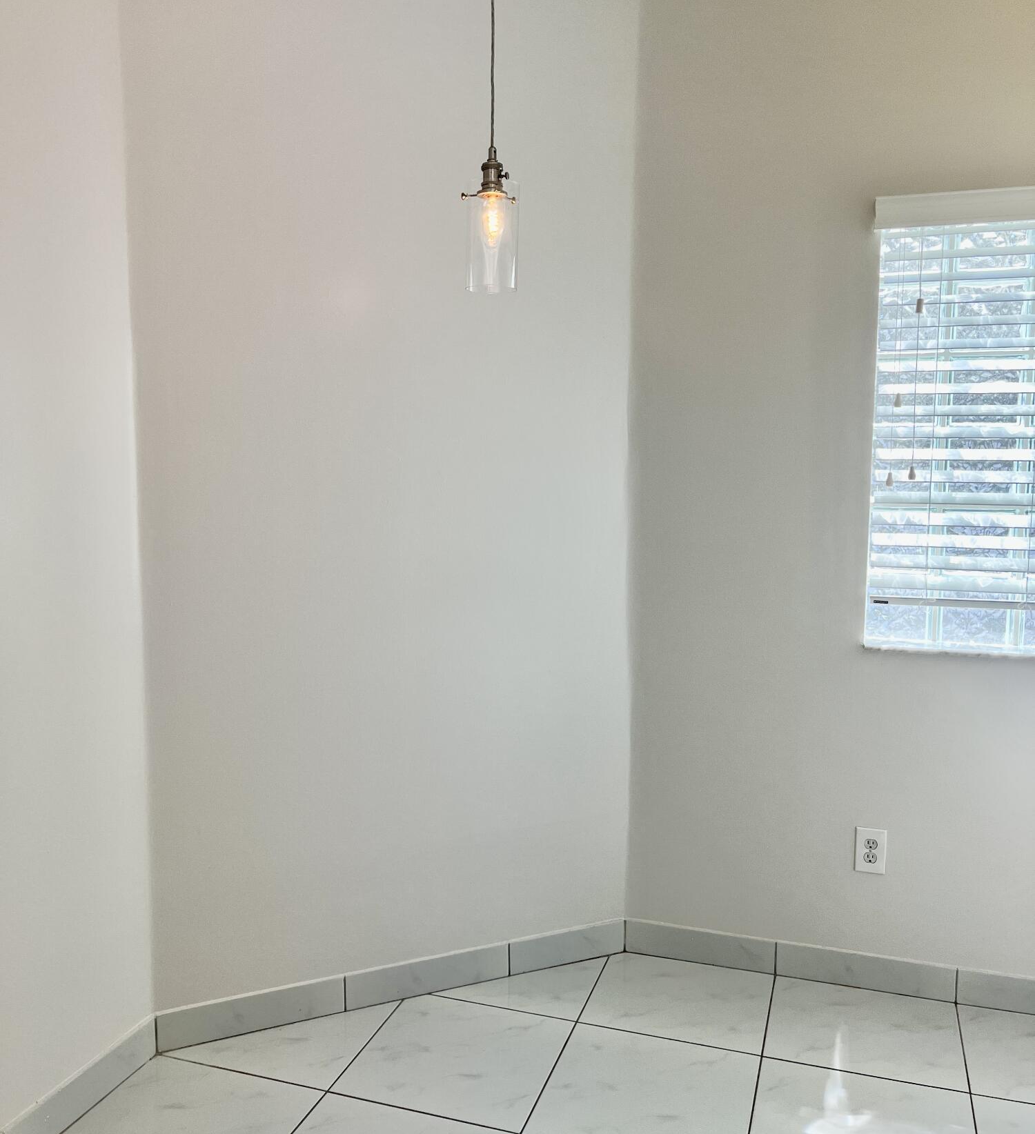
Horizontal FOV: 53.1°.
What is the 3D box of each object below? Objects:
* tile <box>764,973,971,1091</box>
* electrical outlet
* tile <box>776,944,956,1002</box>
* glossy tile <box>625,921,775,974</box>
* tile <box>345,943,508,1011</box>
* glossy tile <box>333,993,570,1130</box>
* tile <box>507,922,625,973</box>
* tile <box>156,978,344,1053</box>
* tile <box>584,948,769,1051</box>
[{"bbox_3d":[0.866,1.163,2.600,0.453,0.011,0.400,2,6,18],"label":"tile"},{"bbox_3d":[0.951,0.765,2.788,0.079,0.124,0.009,2,6,18],"label":"electrical outlet"},{"bbox_3d":[0.945,1.104,2.823,0.459,0.090,0.011,2,6,18],"label":"tile"},{"bbox_3d":[0.520,1.088,2.963,0.426,0.090,0.011,2,6,18],"label":"glossy tile"},{"bbox_3d":[-0.236,1.103,2.794,0.459,0.090,0.011,-2,6,-24],"label":"tile"},{"bbox_3d":[-0.138,1.172,2.478,0.453,0.011,0.453,2,6,18],"label":"glossy tile"},{"bbox_3d":[0.145,1.087,2.962,0.364,0.090,0.011,-2,6,-24],"label":"tile"},{"bbox_3d":[-0.652,1.106,2.575,0.455,0.097,0.011,-3,7,-25],"label":"tile"},{"bbox_3d":[0.432,1.147,2.742,0.453,0.011,0.400,2,6,18],"label":"tile"}]

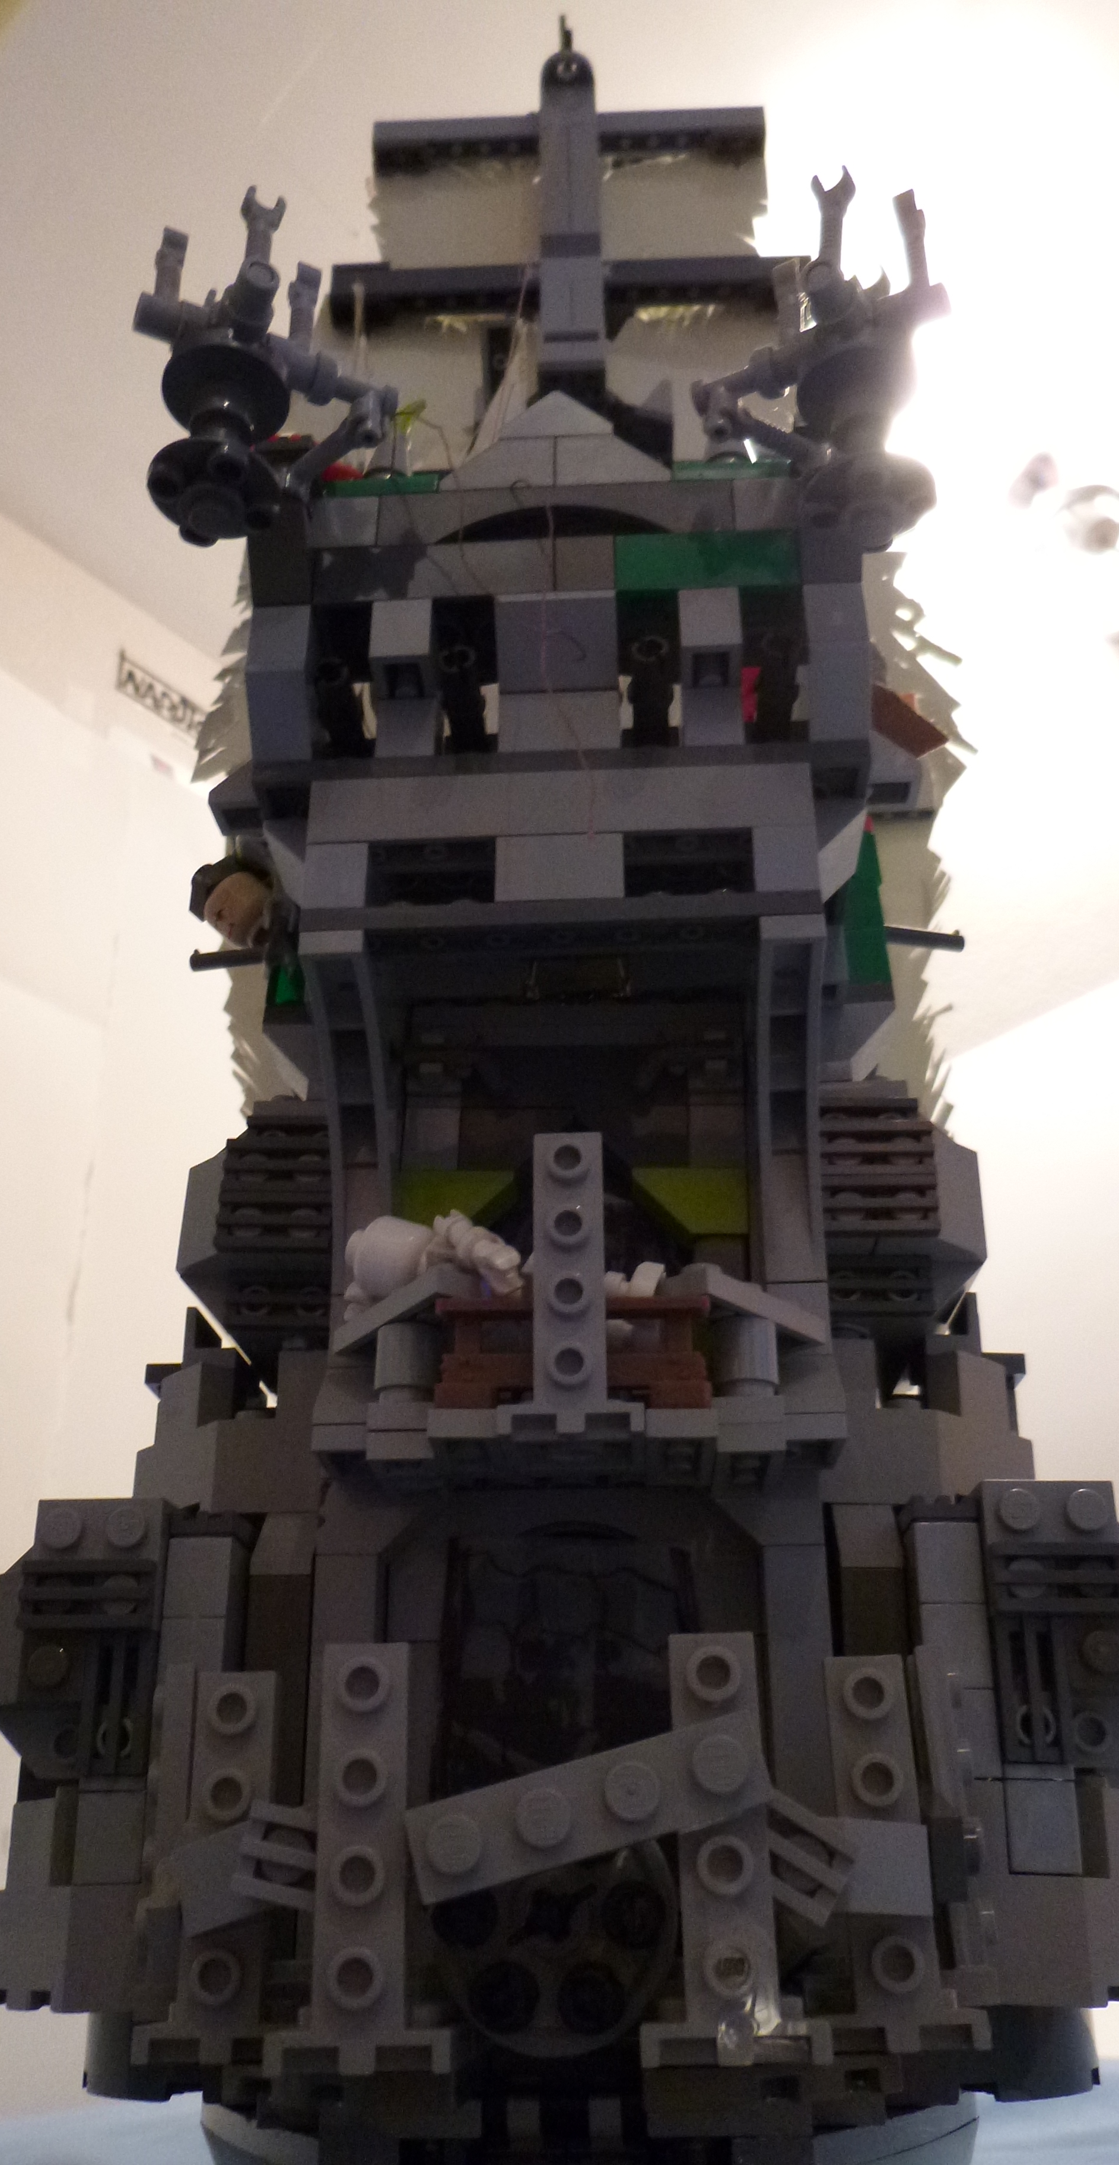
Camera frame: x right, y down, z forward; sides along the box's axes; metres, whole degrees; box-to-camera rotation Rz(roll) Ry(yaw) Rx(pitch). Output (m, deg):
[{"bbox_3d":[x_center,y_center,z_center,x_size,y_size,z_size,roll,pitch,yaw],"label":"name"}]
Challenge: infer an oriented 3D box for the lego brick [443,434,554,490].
[{"bbox_3d":[-0.009,-0.083,0.217,0.016,0.010,0.008,-2,-25,2],"label":"lego brick"}]

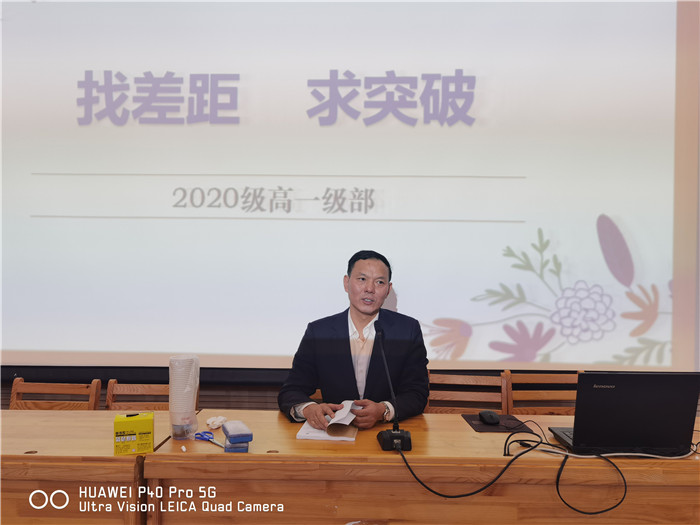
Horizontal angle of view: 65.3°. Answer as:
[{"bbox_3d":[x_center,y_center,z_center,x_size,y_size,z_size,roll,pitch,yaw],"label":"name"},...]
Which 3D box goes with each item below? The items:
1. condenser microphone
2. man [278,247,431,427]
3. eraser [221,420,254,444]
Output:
[{"bbox_3d":[0.133,0.376,1.728,0.110,0.380,0.190,1,-2,-9],"label":"condenser microphone"},{"bbox_3d":[0.010,0.629,2.120,0.580,1.350,0.650,1,-2,2],"label":"man"},{"bbox_3d":[-0.342,0.516,1.659,0.063,0.029,0.143,2,-2,-21],"label":"eraser"}]

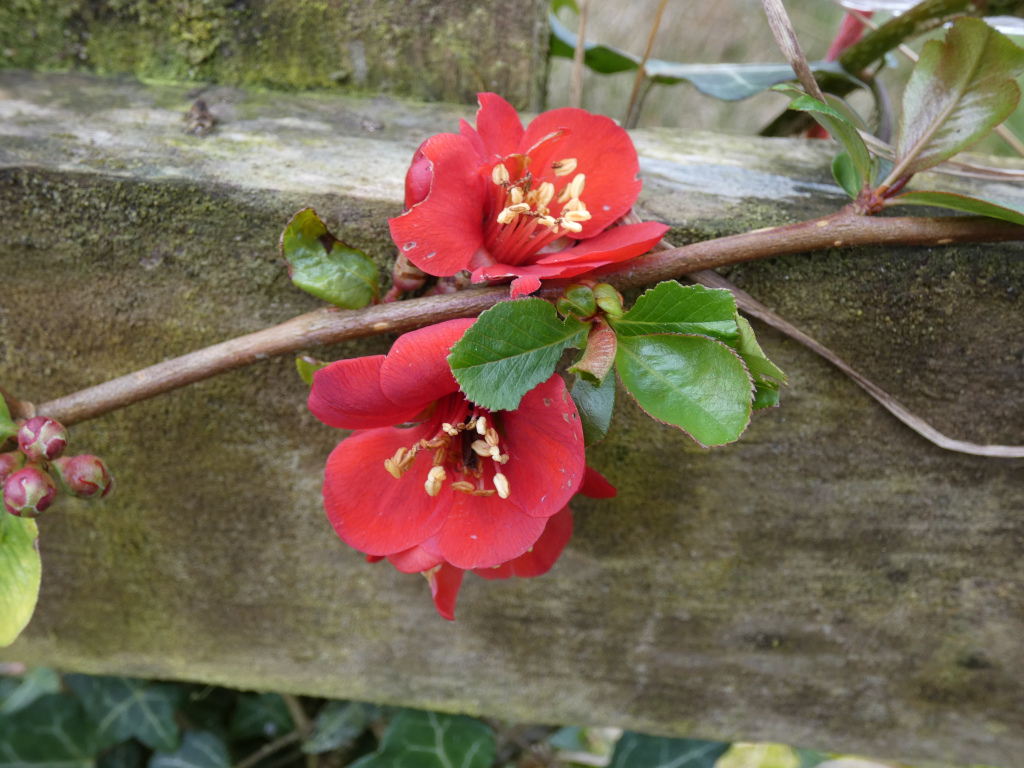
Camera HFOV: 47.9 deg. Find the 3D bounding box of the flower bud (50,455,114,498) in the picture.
[{"bbox_3d":[-0.082,0.018,0.220,0.011,0.008,0.008,31,2,27],"label":"flower bud"}]

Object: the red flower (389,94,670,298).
[{"bbox_3d":[0.003,-0.030,0.185,0.042,0.025,0.031,-6,55,-19],"label":"red flower"}]

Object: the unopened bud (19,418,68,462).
[{"bbox_3d":[-0.078,0.009,0.191,0.008,0.008,0.009,1,17,-6],"label":"unopened bud"}]

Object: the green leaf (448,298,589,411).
[{"bbox_3d":[0.001,-0.005,0.176,0.022,0.006,0.015,-18,72,0],"label":"green leaf"}]

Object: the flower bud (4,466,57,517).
[{"bbox_3d":[-0.091,0.020,0.219,0.010,0.010,0.011,3,31,5],"label":"flower bud"}]

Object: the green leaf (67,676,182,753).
[{"bbox_3d":[-0.107,0.092,0.320,0.033,0.012,0.025,6,57,4],"label":"green leaf"}]

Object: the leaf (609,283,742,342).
[{"bbox_3d":[0.028,-0.012,0.197,0.022,0.011,0.008,3,-9,-2],"label":"leaf"}]

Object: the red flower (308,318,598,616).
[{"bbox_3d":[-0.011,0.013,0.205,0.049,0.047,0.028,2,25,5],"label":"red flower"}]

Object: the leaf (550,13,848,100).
[{"bbox_3d":[0.046,-0.081,0.285,0.074,0.020,0.040,-1,18,-3],"label":"leaf"}]

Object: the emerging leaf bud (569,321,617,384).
[{"bbox_3d":[0.013,-0.005,0.177,0.006,0.011,0.006,15,-4,7],"label":"emerging leaf bud"}]

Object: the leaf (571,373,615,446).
[{"bbox_3d":[0.013,0.003,0.187,0.009,0.005,0.015,4,72,-5],"label":"leaf"}]

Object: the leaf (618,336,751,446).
[{"bbox_3d":[0.029,0.001,0.196,0.026,0.018,0.007,35,-7,4],"label":"leaf"}]

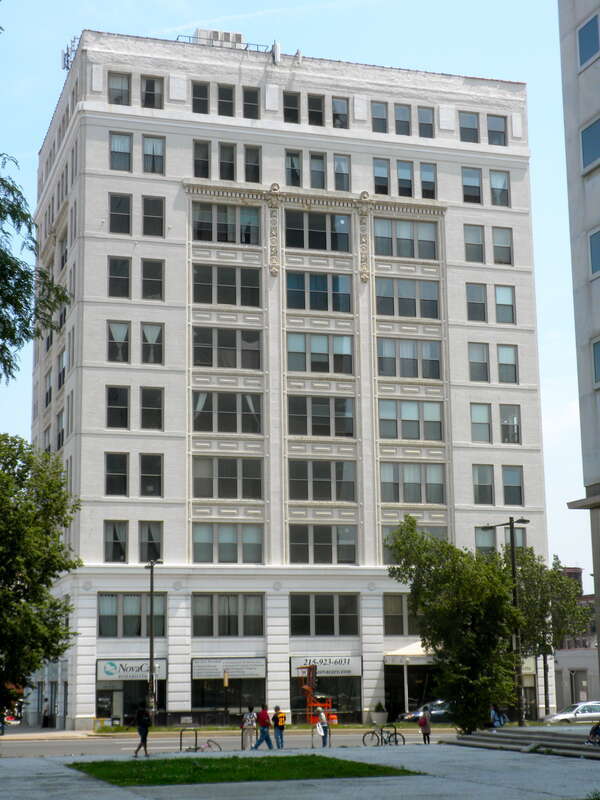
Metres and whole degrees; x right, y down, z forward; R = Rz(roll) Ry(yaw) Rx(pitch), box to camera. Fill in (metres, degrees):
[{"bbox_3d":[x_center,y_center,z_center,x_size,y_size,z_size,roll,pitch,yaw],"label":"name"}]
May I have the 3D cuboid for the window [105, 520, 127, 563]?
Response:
[{"bbox_3d":[-10.814,8.372,81.726,1.418,2.448,0.200,3,-11,-17],"label":"window"}]

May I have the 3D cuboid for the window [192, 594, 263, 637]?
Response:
[{"bbox_3d":[-3.959,11.996,77.358,4.190,2.382,0.220,3,-12,-17],"label":"window"}]

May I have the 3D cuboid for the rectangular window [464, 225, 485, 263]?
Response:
[{"bbox_3d":[11.496,-10.248,91.355,1.417,2.592,0.200,3,-12,-17],"label":"rectangular window"}]

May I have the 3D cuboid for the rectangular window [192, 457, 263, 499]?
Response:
[{"bbox_3d":[-4.142,4.530,80.069,4.210,2.431,0.200,3,-12,-17],"label":"rectangular window"}]

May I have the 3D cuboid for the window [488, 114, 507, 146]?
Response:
[{"bbox_3d":[13.485,-18.377,94.828,1.423,2.103,0.200,3,-11,-17],"label":"window"}]

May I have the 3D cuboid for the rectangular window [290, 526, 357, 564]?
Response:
[{"bbox_3d":[1.372,8.331,79.785,4.090,2.183,0.220,3,-12,-17],"label":"rectangular window"}]

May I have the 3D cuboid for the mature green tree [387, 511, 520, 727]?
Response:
[{"bbox_3d":[5.756,8.435,52.004,5.100,8.142,4.947,-1,-11,0],"label":"mature green tree"}]

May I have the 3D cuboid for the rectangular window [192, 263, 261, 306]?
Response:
[{"bbox_3d":[-4.592,-7.131,86.782,4.425,2.519,0.200,3,-11,-17],"label":"rectangular window"}]

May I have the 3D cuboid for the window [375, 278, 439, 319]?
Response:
[{"bbox_3d":[6.547,-6.150,84.332,4.168,2.382,0.220,3,-12,-17],"label":"window"}]

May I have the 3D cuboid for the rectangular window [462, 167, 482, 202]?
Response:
[{"bbox_3d":[11.005,-13.624,88.478,1.327,2.368,0.200,3,-12,-17],"label":"rectangular window"}]

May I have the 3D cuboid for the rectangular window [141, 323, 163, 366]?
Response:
[{"bbox_3d":[-8.886,-3.394,83.606,1.370,2.548,0.200,3,-12,-17],"label":"rectangular window"}]

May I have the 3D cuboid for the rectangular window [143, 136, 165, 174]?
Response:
[{"bbox_3d":[-9.133,-15.309,86.924,1.409,2.557,0.200,3,-11,-17],"label":"rectangular window"}]

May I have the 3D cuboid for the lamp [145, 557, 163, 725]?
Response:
[{"bbox_3d":[-7.610,12.653,72.351,0.350,8.699,3.000,3,-11,-17],"label":"lamp"}]

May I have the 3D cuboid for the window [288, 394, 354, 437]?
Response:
[{"bbox_3d":[1.371,1.066,85.922,4.391,2.533,0.200,3,-12,-17],"label":"window"}]

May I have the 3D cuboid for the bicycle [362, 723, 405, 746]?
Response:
[{"bbox_3d":[3.349,13.399,55.487,1.700,1.024,0.550,-1,-11,0],"label":"bicycle"}]

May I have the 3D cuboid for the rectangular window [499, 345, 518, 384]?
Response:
[{"bbox_3d":[13.018,-2.194,86.803,1.398,2.462,0.200,3,-12,-17],"label":"rectangular window"}]

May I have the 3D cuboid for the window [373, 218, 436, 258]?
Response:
[{"bbox_3d":[6.641,-10.024,86.575,4.207,2.446,0.200,3,-11,-17],"label":"window"}]

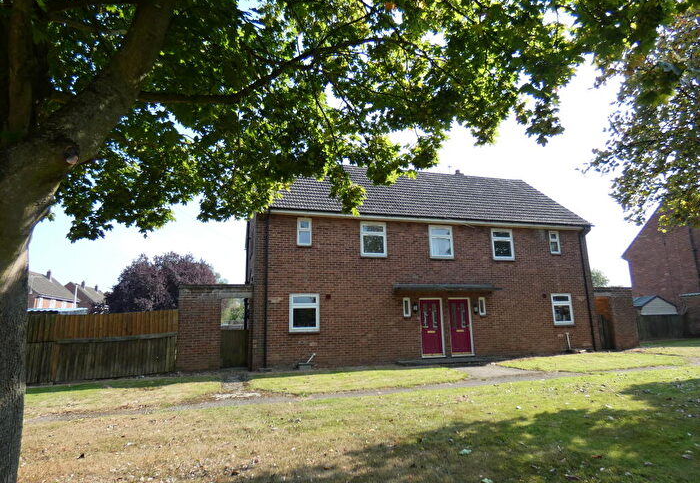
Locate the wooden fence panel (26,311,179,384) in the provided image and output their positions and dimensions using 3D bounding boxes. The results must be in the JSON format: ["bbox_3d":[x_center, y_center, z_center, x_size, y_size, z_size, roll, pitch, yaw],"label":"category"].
[{"bbox_3d":[-6.560,2.801,11.189,3.629,1.850,0.100,6,-13,-34],"label":"wooden fence panel"}]

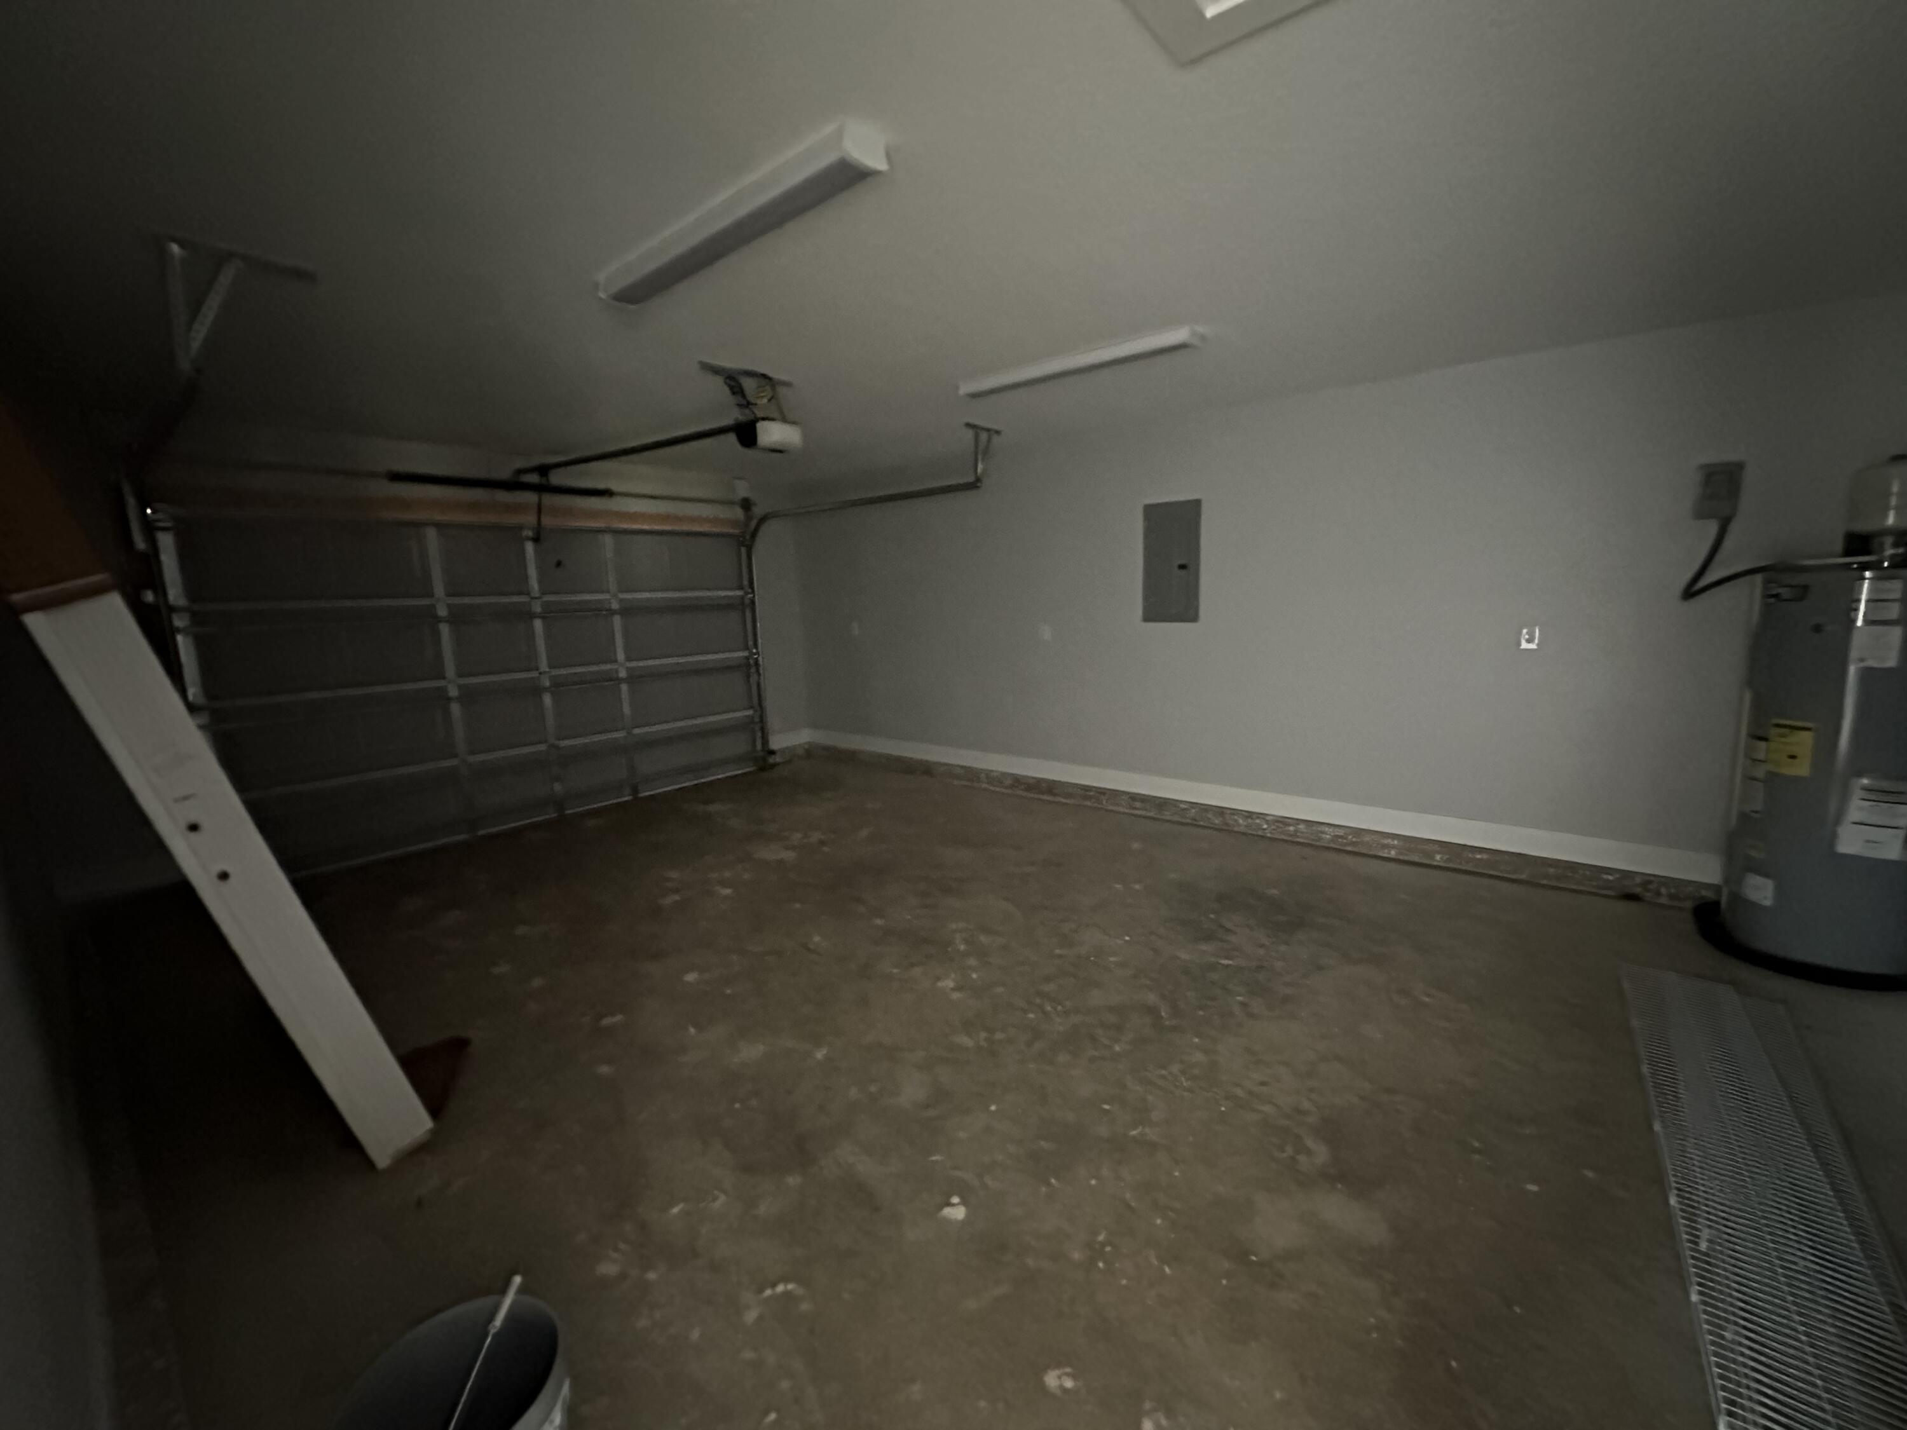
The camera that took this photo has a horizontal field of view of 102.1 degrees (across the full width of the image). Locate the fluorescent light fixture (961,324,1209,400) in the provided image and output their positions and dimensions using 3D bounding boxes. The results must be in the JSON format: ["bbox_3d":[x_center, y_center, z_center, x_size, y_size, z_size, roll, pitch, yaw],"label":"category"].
[{"bbox_3d":[0.568,-1.657,3.676,1.220,0.075,0.135,6,12,40],"label":"fluorescent light fixture"}]

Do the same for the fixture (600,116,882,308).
[{"bbox_3d":[-0.670,-1.377,2.208,1.220,0.075,0.135,6,12,40],"label":"fixture"}]

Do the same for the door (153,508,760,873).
[{"bbox_3d":[-3.040,-0.293,5.646,0.080,2.150,3.680,6,12,40],"label":"door"}]

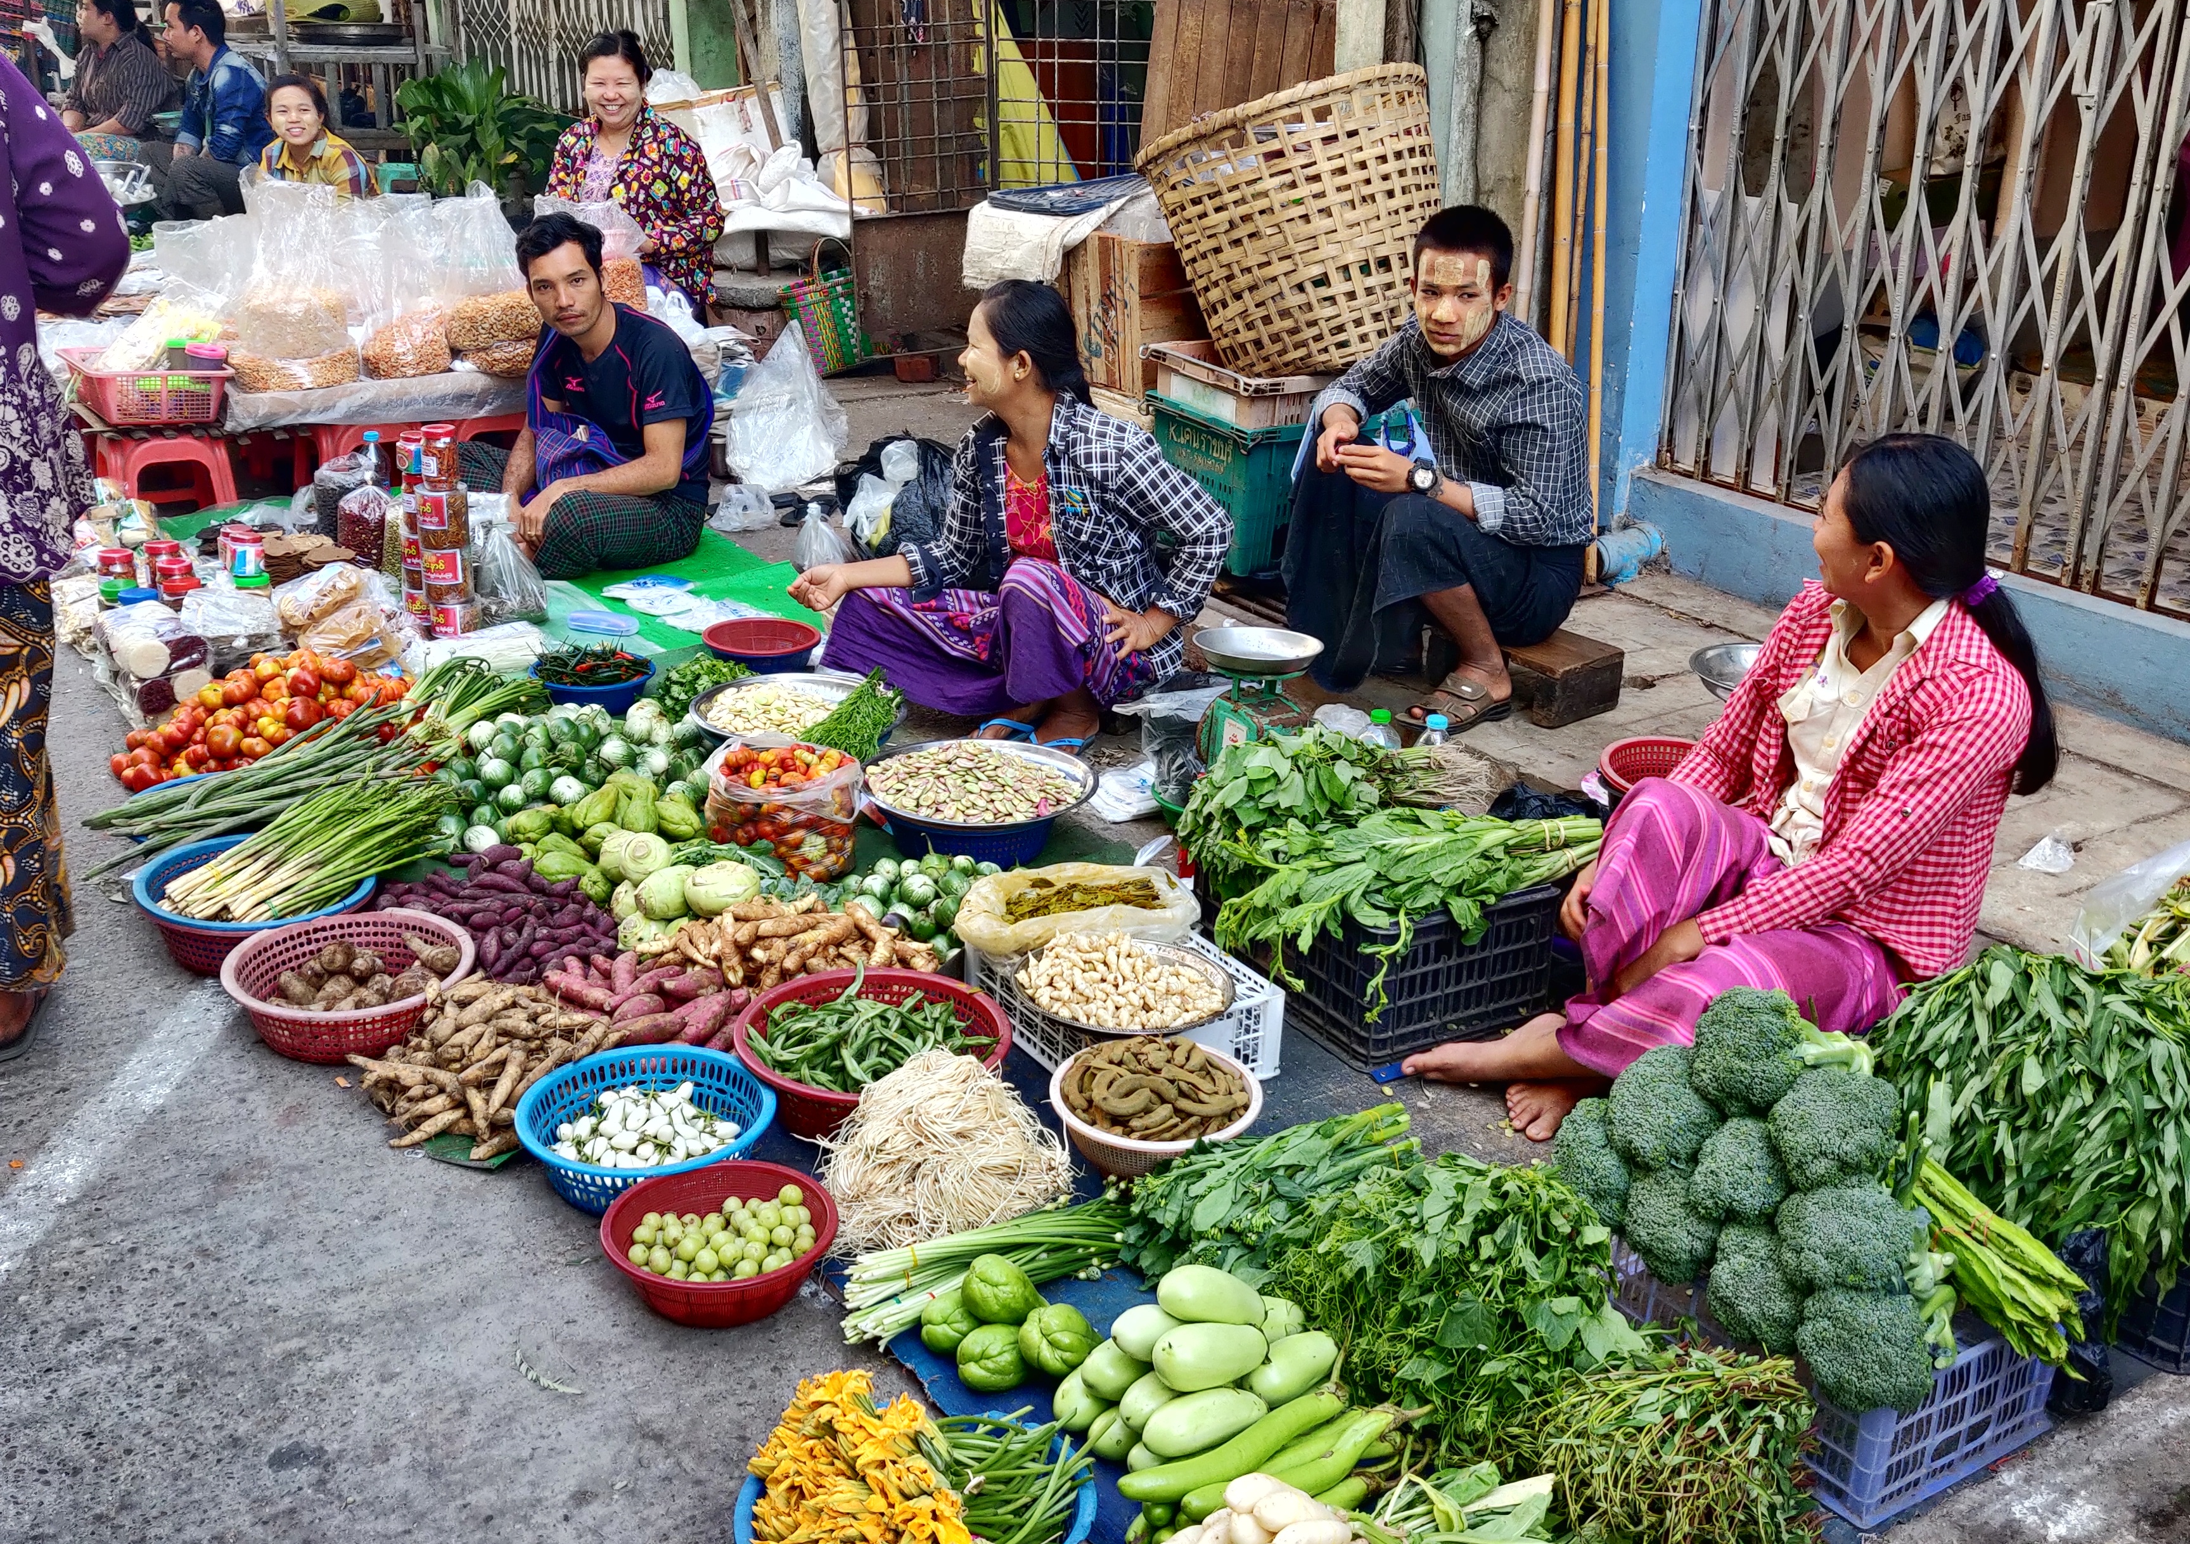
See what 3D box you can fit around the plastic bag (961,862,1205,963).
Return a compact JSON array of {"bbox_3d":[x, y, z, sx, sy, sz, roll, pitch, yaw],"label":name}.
[{"bbox_3d":[-0.023,0.189,2.800,0.320,0.110,0.210,3,24,8],"label":"plastic bag"}]

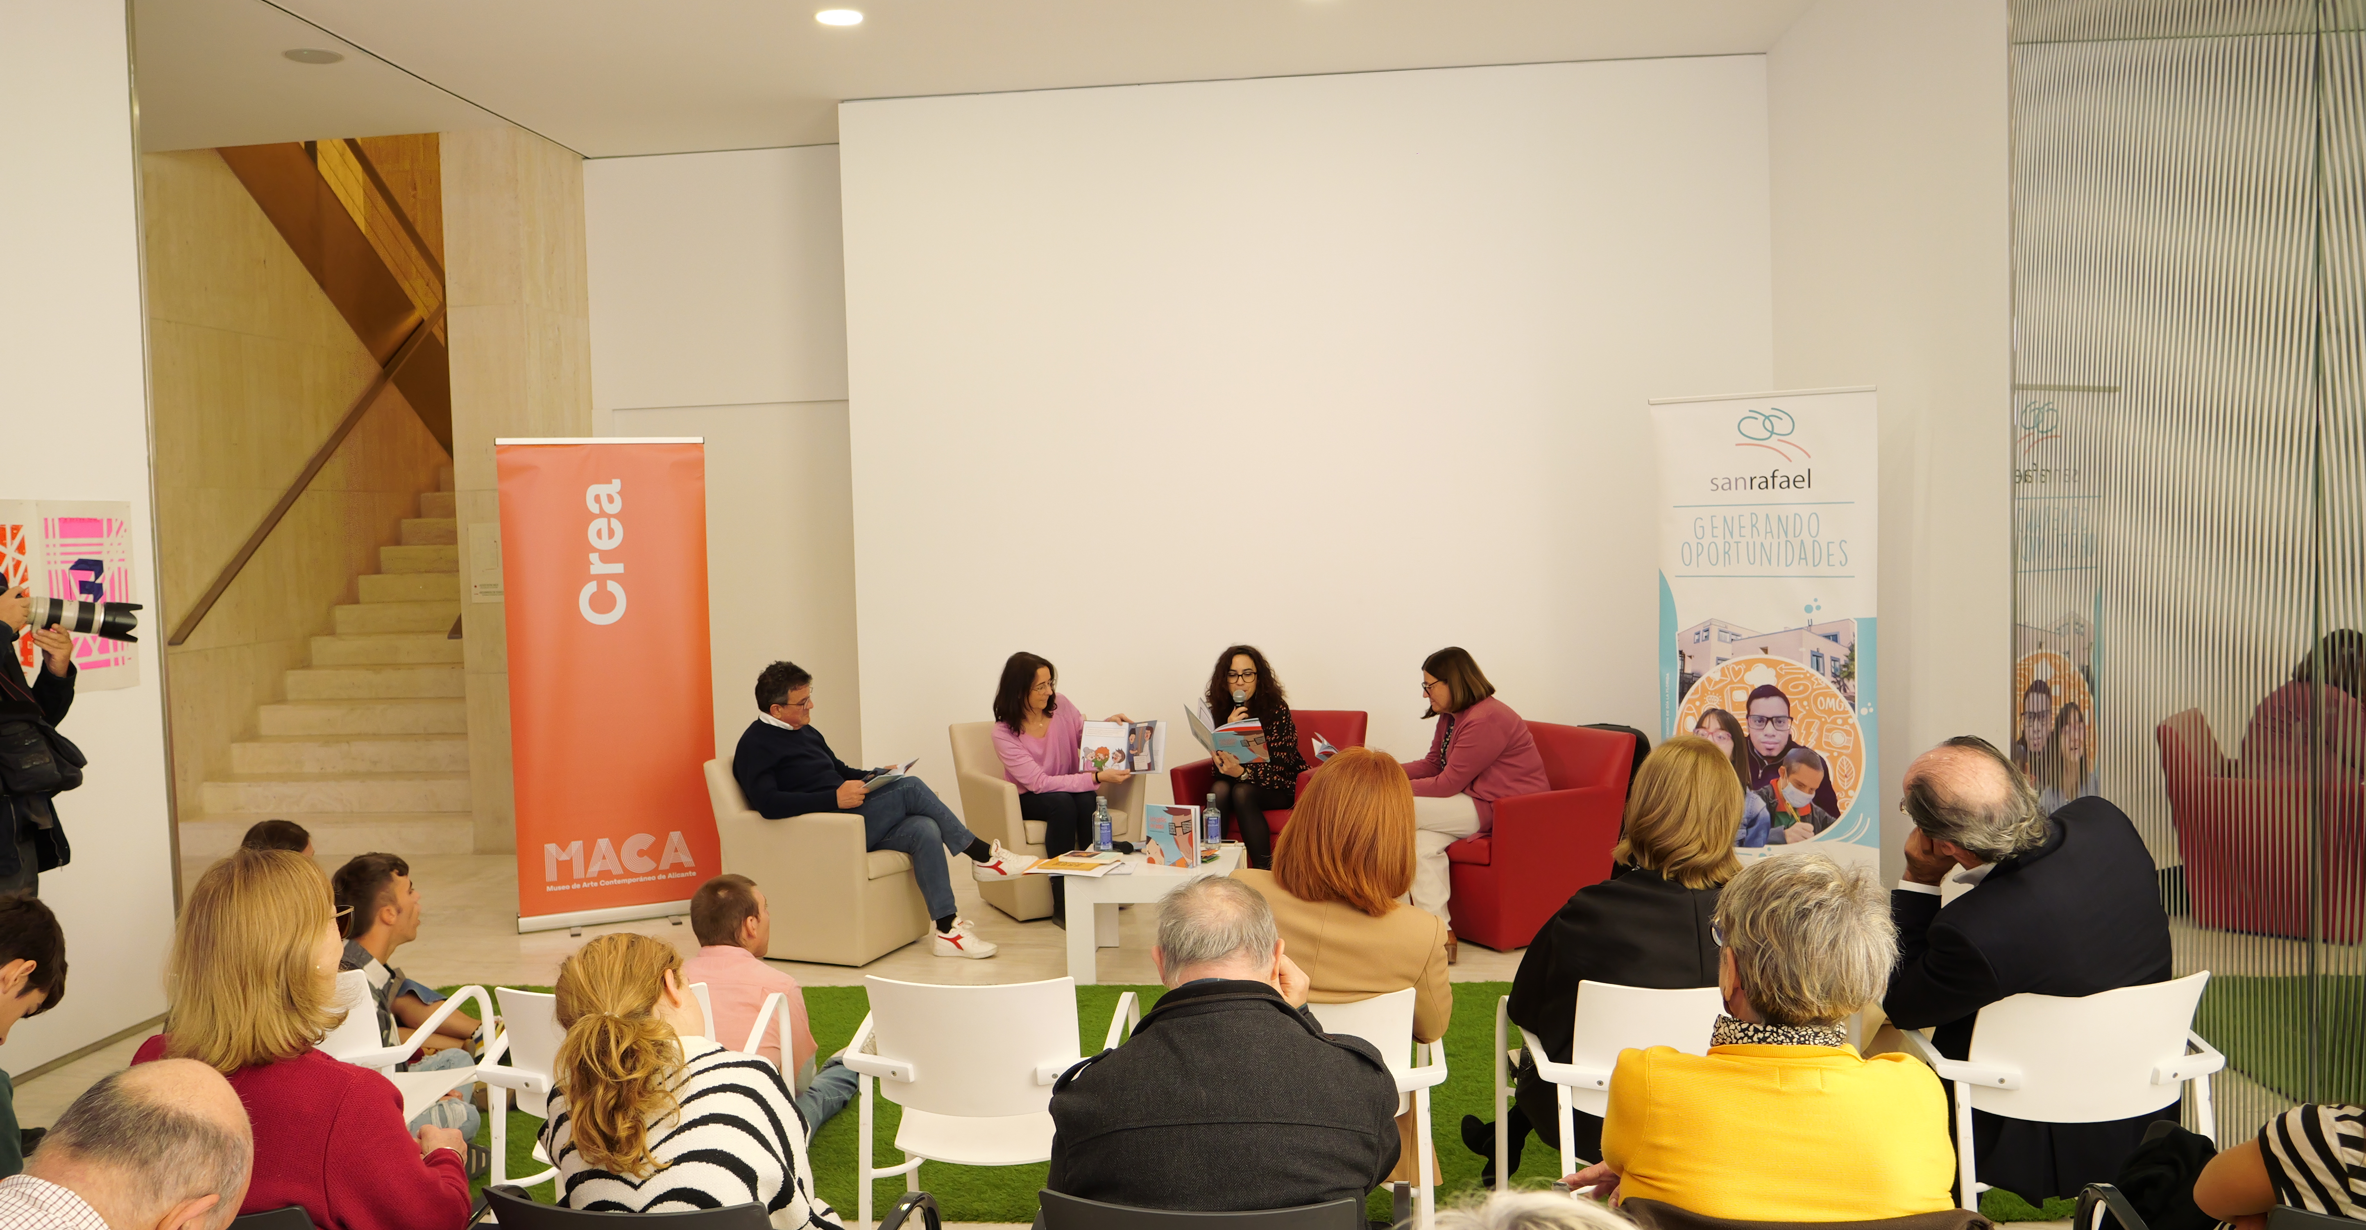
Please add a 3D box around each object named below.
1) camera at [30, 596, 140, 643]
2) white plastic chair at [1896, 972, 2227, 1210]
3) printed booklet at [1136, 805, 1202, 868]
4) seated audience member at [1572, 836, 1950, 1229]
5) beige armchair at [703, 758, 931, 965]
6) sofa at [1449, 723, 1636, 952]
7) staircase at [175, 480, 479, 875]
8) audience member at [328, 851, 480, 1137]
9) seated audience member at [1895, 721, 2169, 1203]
[{"bbox_3d":[-3.138,-0.004,4.608,0.350,0.135,0.140,12,-6,-37],"label":"camera"},{"bbox_3d":[1.581,1.033,3.132,0.540,0.810,0.540,-1,3,3],"label":"white plastic chair"},{"bbox_3d":[-0.046,0.831,6.183,0.205,0.235,0.070,0,3,26],"label":"printed booklet"},{"bbox_3d":[0.747,0.887,2.321,0.510,1.220,0.780,-1,3,1],"label":"seated audience member"},{"bbox_3d":[-1.430,0.933,6.581,0.700,0.770,0.640,-1,3,22],"label":"beige armchair"},{"bbox_3d":[1.337,0.877,6.793,0.750,0.760,0.750,-3,4,-32],"label":"sofa"},{"bbox_3d":[-4.642,0.061,10.673,1.730,2.400,3.300,-1,3,6],"label":"staircase"},{"bbox_3d":[-2.056,1.033,4.400,0.600,0.830,0.560,-4,4,-37],"label":"audience member"},{"bbox_3d":[1.515,0.799,3.262,0.600,1.200,0.860,-2,3,-4],"label":"seated audience member"}]

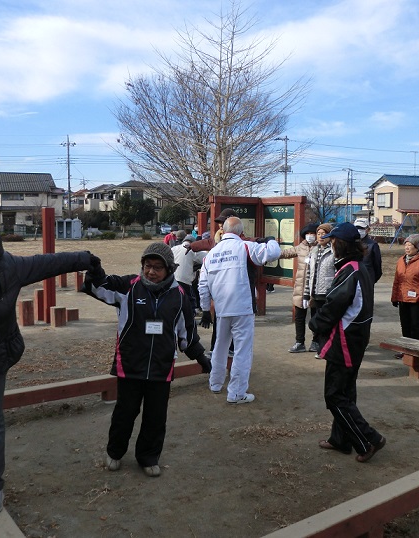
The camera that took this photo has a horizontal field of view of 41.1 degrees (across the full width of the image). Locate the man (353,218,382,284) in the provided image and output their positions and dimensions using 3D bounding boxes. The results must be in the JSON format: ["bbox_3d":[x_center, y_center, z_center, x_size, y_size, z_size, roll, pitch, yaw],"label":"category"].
[{"bbox_3d":[2.009,0.162,7.250,0.350,1.660,0.500,-4,6,-44],"label":"man"}]

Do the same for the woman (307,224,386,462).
[{"bbox_3d":[0.953,0.480,3.805,0.540,1.580,0.500,2,5,27],"label":"woman"}]

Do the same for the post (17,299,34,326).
[{"bbox_3d":[-2.909,0.694,8.919,0.180,0.395,0.180,-3,5,-38],"label":"post"}]

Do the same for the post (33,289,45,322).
[{"bbox_3d":[-2.755,0.590,9.200,0.180,0.500,0.180,-4,6,-39],"label":"post"}]

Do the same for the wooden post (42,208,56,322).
[{"bbox_3d":[-2.577,-0.048,8.980,0.160,1.860,0.160,-4,6,-41],"label":"wooden post"}]

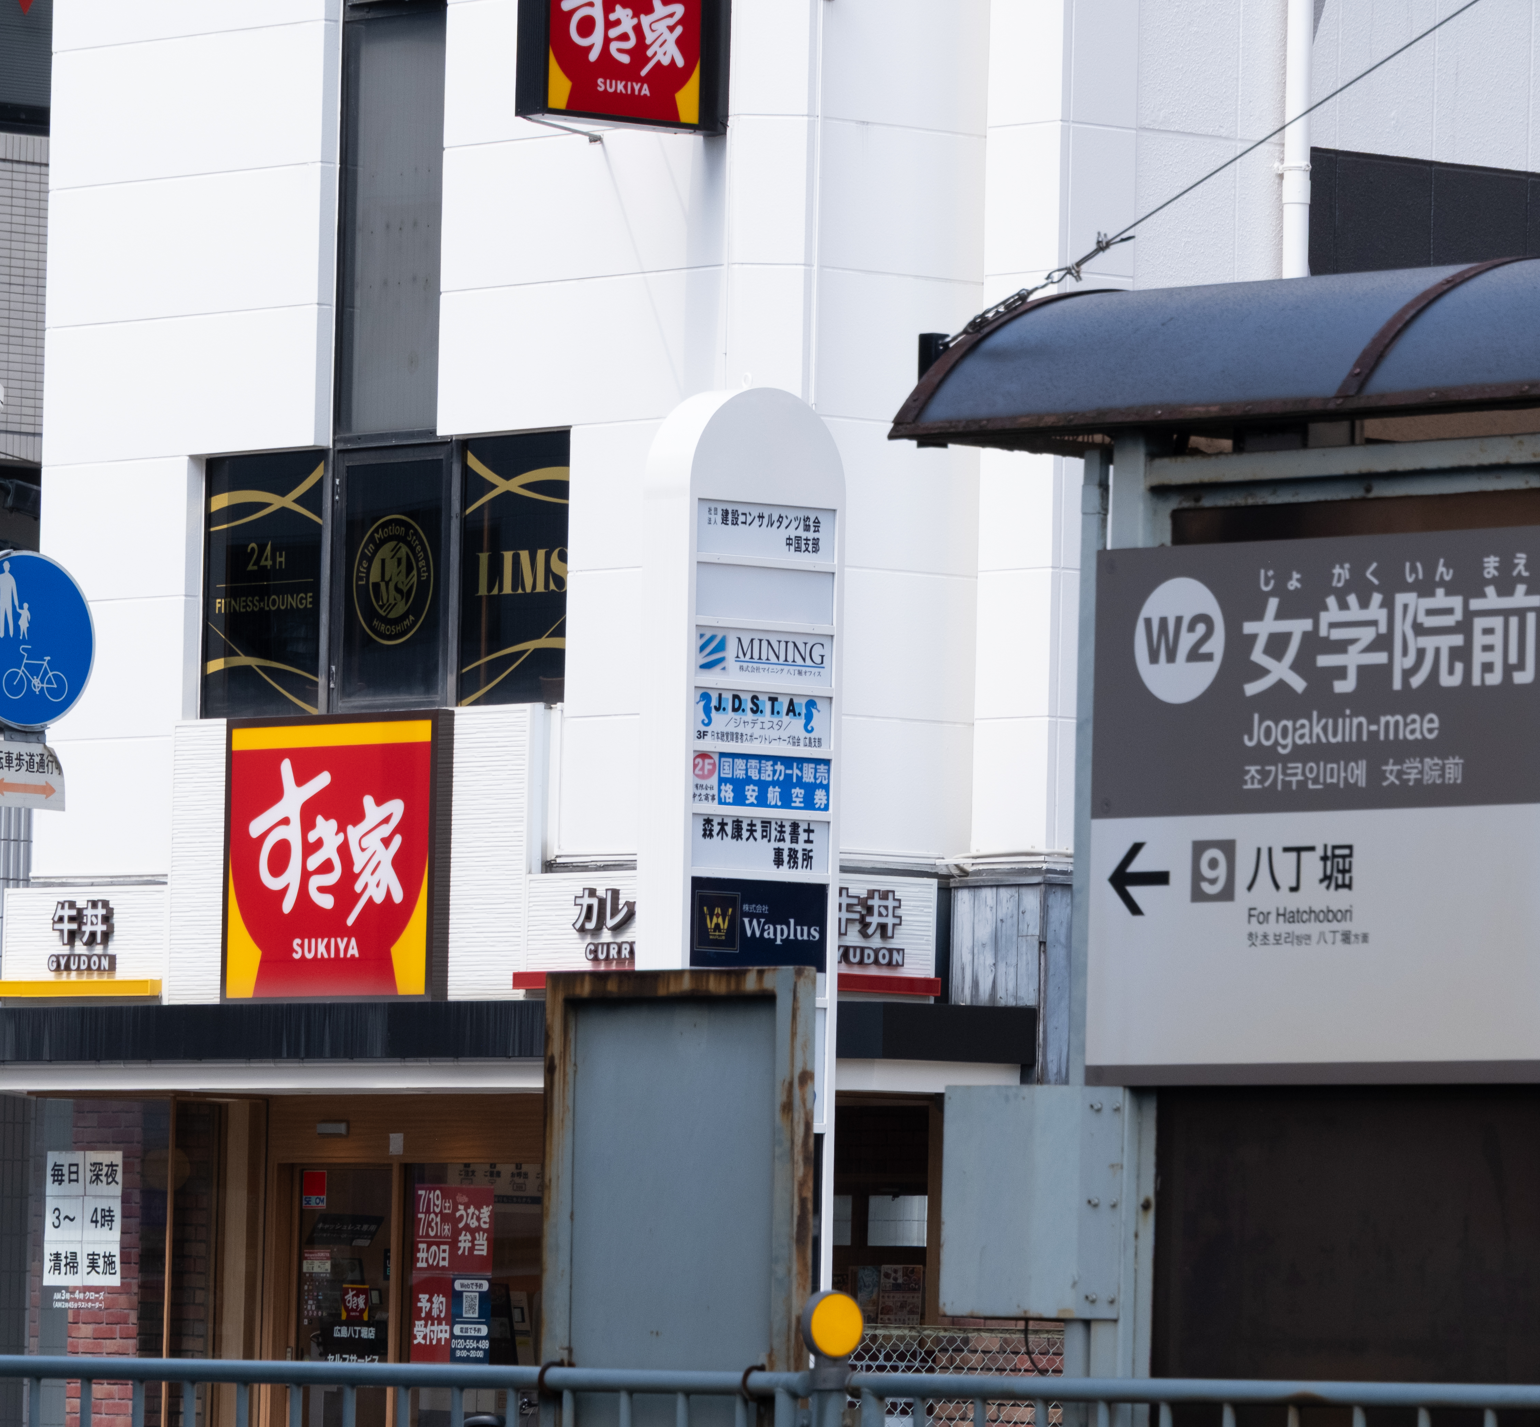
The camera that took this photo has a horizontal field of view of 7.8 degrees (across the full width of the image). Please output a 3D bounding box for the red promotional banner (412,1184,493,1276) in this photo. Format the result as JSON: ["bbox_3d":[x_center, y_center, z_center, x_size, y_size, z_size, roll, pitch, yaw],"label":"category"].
[{"bbox_3d":[-1.408,2.297,50.200,0.010,0.395,0.570,4,-4,-40],"label":"red promotional banner"}]

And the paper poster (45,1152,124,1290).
[{"bbox_3d":[-3.119,2.297,51.300,0.010,0.610,0.585,4,-4,-40],"label":"paper poster"}]

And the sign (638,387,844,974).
[{"bbox_3d":[-0.168,1.286,43.765,0.780,5.100,0.280,4,-4,-40],"label":"sign"}]

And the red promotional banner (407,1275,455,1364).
[{"bbox_3d":[-1.503,2.688,50.200,0.010,0.395,0.285,4,-4,-40],"label":"red promotional banner"}]

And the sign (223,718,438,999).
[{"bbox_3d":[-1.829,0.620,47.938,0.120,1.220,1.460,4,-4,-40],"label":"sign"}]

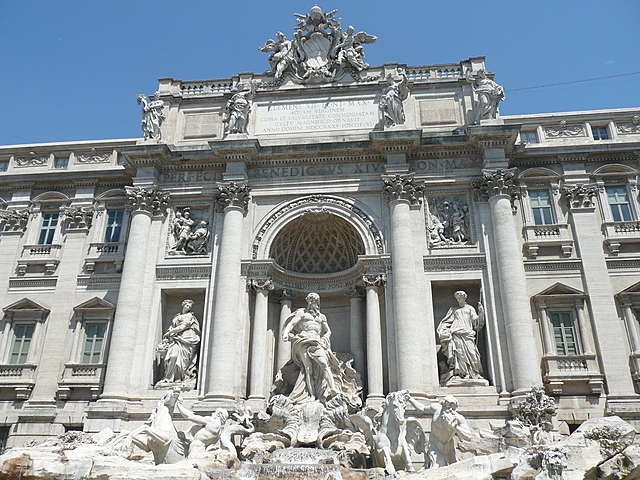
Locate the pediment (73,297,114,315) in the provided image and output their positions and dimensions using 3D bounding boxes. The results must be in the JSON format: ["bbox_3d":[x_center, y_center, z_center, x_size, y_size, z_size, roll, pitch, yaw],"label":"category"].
[{"bbox_3d":[-11.588,3.420,27.043,2.422,0.874,0.570,-2,-23,6],"label":"pediment"}]

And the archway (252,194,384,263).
[{"bbox_3d":[-0.023,-0.363,28.671,6.786,3.480,2.871,-2,-22,5],"label":"archway"}]

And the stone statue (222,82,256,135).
[{"bbox_3d":[-4.541,-7.378,28.974,1.683,3.386,1.188,-2,-23,6],"label":"stone statue"}]

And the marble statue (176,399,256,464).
[{"bbox_3d":[-3.868,6.967,18.719,2.920,2.029,1.881,-10,-25,24],"label":"marble statue"}]

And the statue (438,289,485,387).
[{"bbox_3d":[6.615,4.561,24.241,1.995,4.370,1.282,-2,-23,6],"label":"statue"}]

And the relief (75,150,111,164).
[{"bbox_3d":[-13.989,-4.972,32.048,1.870,0.783,0.261,-2,-22,5],"label":"relief"}]

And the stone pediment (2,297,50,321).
[{"bbox_3d":[-15.443,3.682,27.455,2.722,1.208,0.693,-2,-23,6],"label":"stone pediment"}]

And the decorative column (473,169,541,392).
[{"bbox_3d":[8.957,1.796,24.085,1.567,11.020,1.567,-2,-23,6],"label":"decorative column"}]

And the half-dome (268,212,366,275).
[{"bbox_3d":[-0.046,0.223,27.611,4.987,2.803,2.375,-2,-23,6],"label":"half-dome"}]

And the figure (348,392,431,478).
[{"bbox_3d":[2.434,6.843,18.770,2.175,3.045,2.697,3,-22,-9],"label":"figure"}]

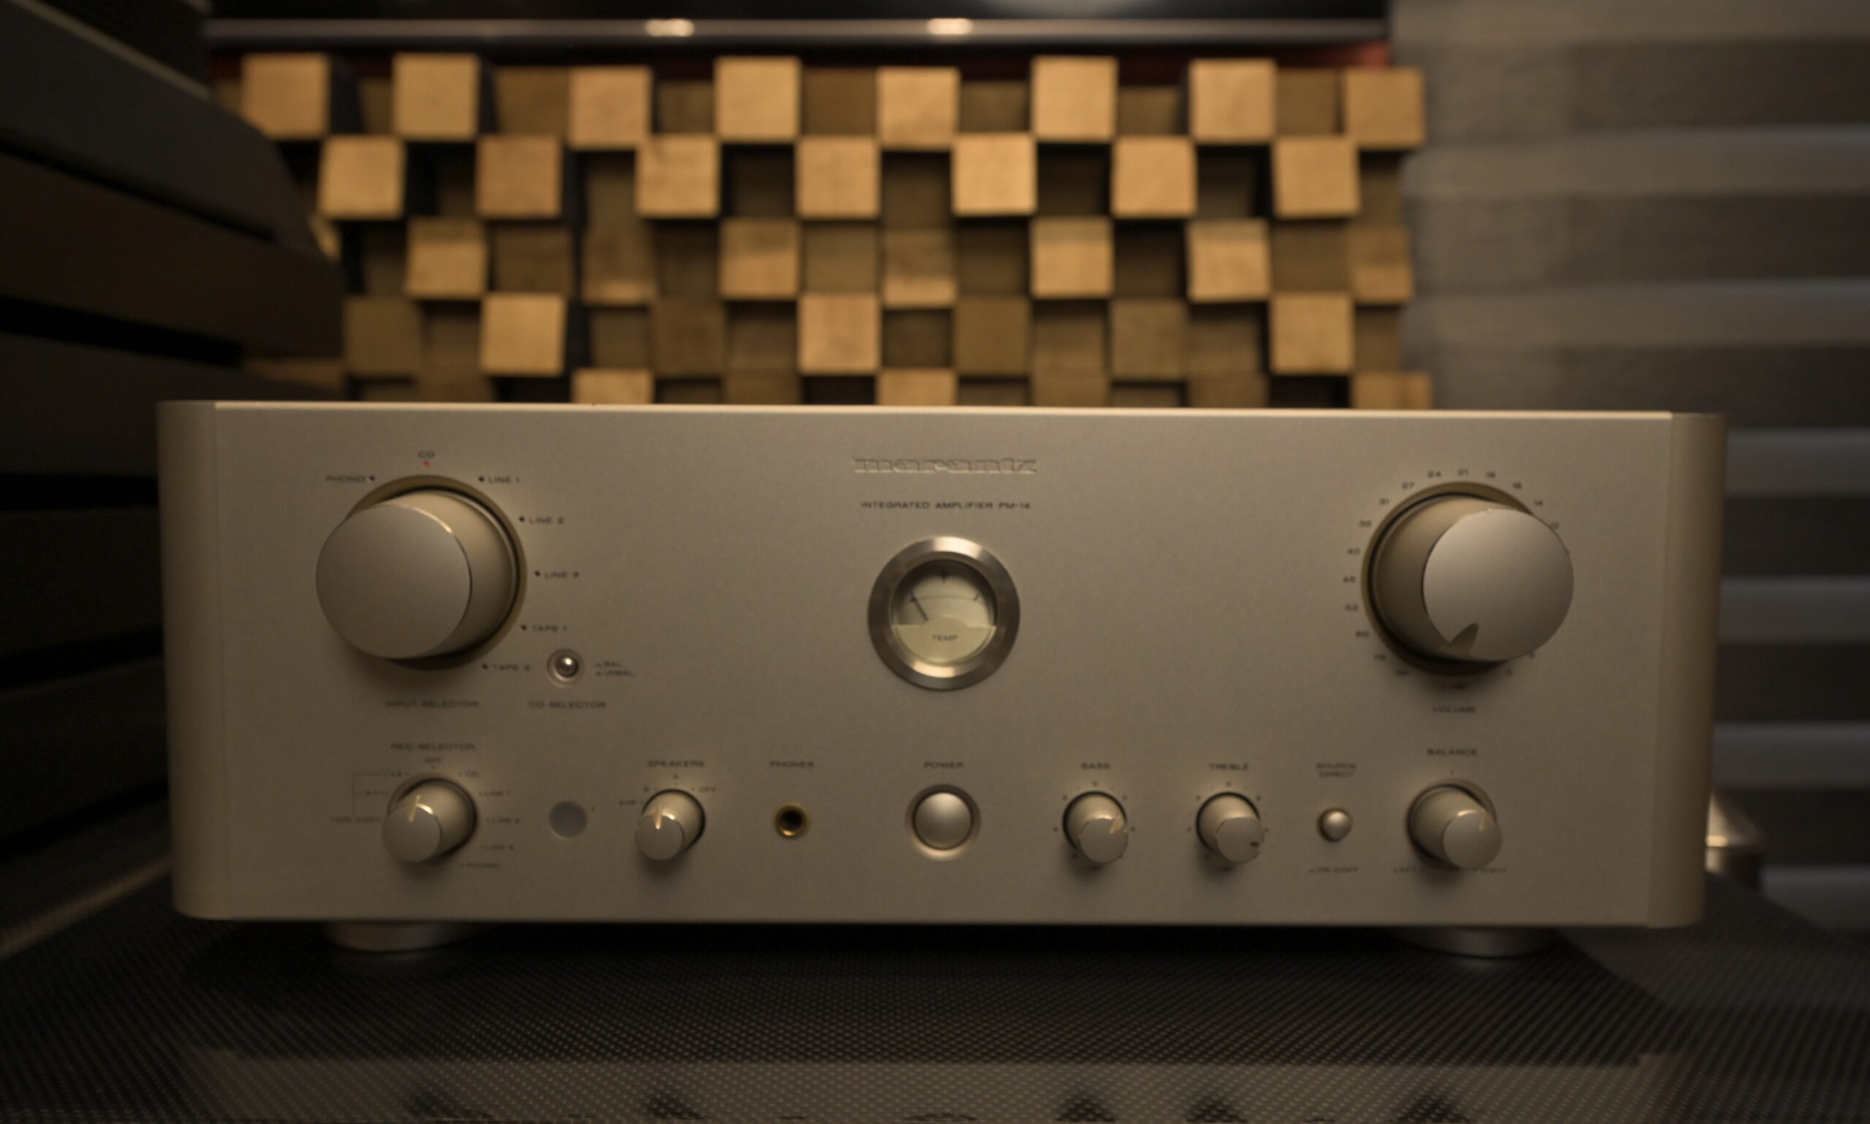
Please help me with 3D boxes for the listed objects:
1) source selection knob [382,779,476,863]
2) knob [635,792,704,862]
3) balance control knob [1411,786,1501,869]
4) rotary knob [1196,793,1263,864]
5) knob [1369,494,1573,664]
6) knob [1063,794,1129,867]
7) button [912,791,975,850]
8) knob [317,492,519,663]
[{"bbox_3d":[-0.141,0.073,0.344,0.022,0.022,0.015,0,4,0],"label":"source selection knob"},{"bbox_3d":[-0.074,0.074,0.344,0.016,0.016,0.016,0,4,0],"label":"knob"},{"bbox_3d":[0.147,0.075,0.347,0.022,0.022,0.015,0,4,0],"label":"balance control knob"},{"bbox_3d":[0.083,0.075,0.346,0.016,0.016,0.016,0,4,0],"label":"rotary knob"},{"bbox_3d":[0.147,0.006,0.338,0.046,0.046,0.024,0,4,0],"label":"knob"},{"bbox_3d":[0.046,0.075,0.345,0.016,0.016,0.016,0,4,0],"label":"knob"},{"bbox_3d":[0.003,0.074,0.352,0.017,0.017,0.007,0,4,0],"label":"button"},{"bbox_3d":[-0.141,0.004,0.336,0.046,0.046,0.024,0,4,0],"label":"knob"}]

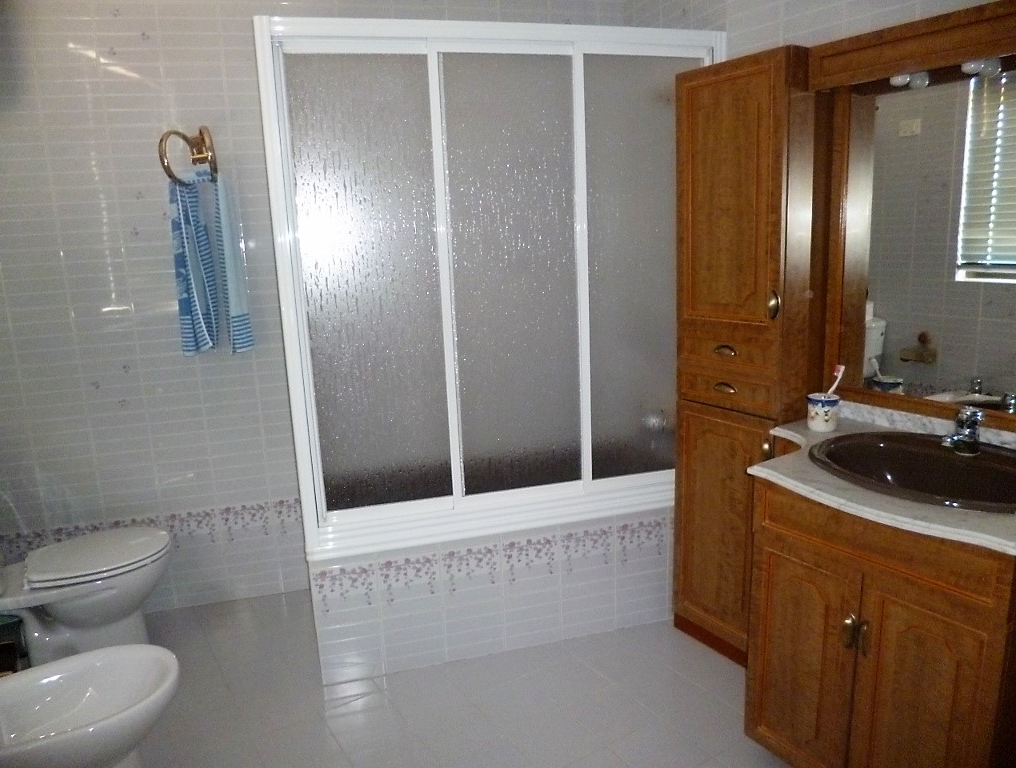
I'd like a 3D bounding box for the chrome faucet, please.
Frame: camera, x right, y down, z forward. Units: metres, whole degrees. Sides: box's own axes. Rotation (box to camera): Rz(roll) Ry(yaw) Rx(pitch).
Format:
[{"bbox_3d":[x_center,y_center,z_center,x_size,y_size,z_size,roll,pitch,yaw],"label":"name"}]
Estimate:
[{"bbox_3d":[1.100,0.116,1.713,0.130,0.112,0.062,-10,14,-33],"label":"chrome faucet"}]

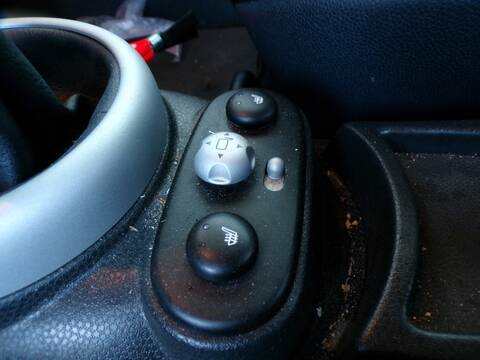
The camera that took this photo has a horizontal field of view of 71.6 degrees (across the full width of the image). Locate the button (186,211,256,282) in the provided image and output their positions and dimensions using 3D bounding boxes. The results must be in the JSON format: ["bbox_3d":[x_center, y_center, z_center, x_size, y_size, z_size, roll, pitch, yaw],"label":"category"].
[{"bbox_3d":[-0.006,0.024,0.124,0.027,0.008,0.027,0,50,0],"label":"button"}]

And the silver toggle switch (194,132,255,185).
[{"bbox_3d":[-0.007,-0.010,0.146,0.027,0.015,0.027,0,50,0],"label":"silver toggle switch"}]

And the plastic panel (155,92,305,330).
[{"bbox_3d":[0.000,-0.001,0.152,0.057,0.012,0.136,6,50,5],"label":"plastic panel"}]

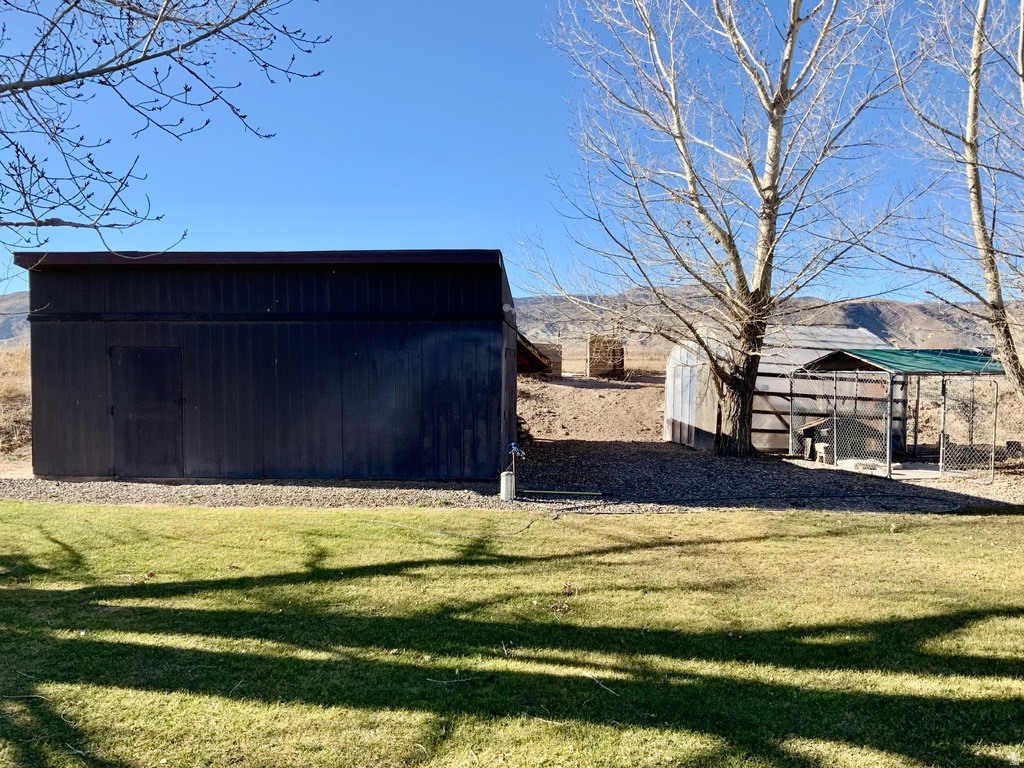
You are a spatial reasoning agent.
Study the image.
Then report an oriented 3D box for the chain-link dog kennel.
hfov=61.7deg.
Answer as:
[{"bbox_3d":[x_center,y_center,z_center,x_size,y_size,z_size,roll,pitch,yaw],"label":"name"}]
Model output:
[{"bbox_3d":[7.789,0.459,16.936,3.122,2.276,3.166,0,2,-14],"label":"chain-link dog kennel"}]

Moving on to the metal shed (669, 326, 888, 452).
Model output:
[{"bbox_3d":[6.650,0.040,21.204,4.401,2.946,3.707,2,1,-16],"label":"metal shed"}]

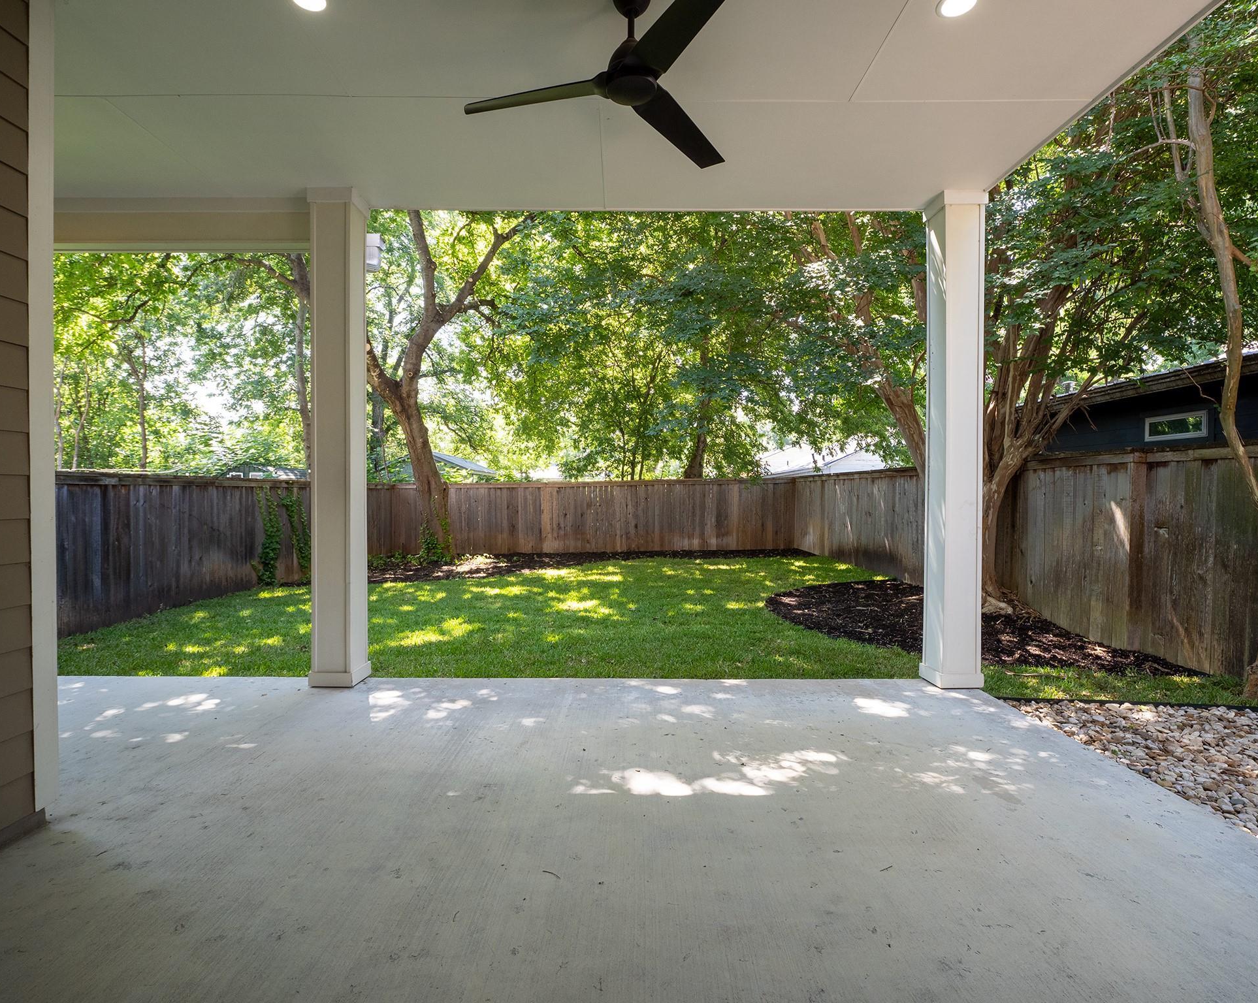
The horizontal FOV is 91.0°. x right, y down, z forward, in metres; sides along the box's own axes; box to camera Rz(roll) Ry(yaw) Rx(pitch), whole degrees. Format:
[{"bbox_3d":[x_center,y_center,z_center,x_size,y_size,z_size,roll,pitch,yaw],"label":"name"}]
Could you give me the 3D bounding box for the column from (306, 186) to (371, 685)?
[{"bbox_3d":[-1.833,-0.387,3.927,0.272,3.060,0.272,0,1,-1],"label":"column"}]

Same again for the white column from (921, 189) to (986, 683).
[{"bbox_3d":[2.061,-0.373,3.934,0.272,3.060,0.272,0,1,-1],"label":"white column"}]

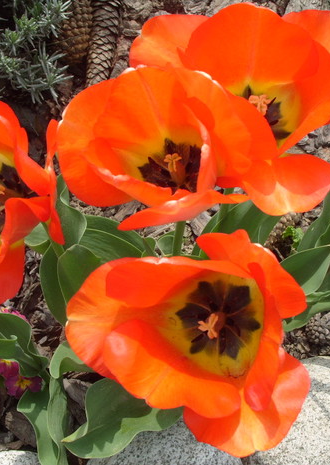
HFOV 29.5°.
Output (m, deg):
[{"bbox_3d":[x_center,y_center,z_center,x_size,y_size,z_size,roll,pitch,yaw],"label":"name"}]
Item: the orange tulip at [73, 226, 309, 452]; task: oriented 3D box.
[{"bbox_3d":[0.014,0.068,0.390,0.145,0.085,0.130,0,83,22],"label":"orange tulip"}]

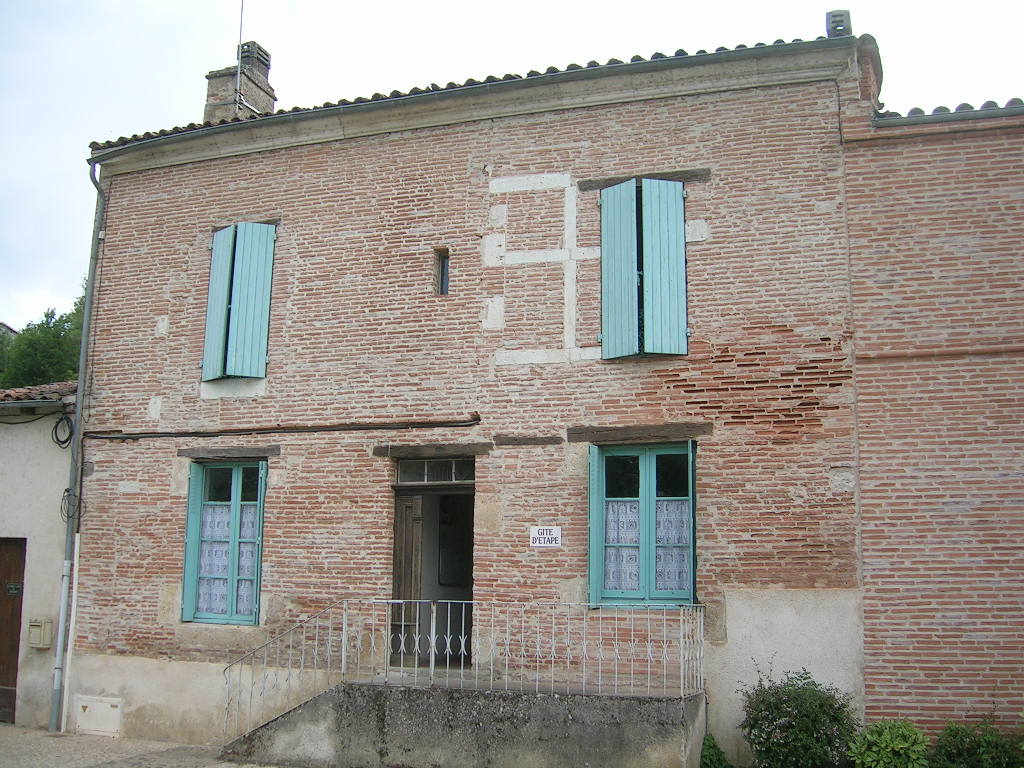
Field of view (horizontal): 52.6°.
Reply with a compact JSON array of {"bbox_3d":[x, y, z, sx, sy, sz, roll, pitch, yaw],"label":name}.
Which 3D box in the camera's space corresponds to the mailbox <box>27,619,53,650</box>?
[{"bbox_3d":[-6.549,3.476,14.349,0.230,0.360,0.180,-2,-10,18],"label":"mailbox"}]

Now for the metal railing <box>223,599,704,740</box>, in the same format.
[{"bbox_3d":[-0.660,3.371,11.993,5.600,1.750,0.900,-2,-10,18],"label":"metal railing"}]

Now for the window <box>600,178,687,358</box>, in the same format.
[{"bbox_3d":[1.553,-1.397,12.429,1.060,2.160,0.270,-2,-10,18],"label":"window"}]

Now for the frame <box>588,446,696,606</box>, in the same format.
[{"bbox_3d":[1.520,1.623,11.998,1.230,1.900,0.320,-2,-10,18],"label":"frame"}]

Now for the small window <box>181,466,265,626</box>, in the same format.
[{"bbox_3d":[-3.798,2.106,13.721,1.060,2.150,0.300,-2,-10,18],"label":"small window"}]

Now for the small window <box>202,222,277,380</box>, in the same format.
[{"bbox_3d":[-3.788,-1.126,14.191,1.000,2.140,0.260,-2,-10,18],"label":"small window"}]

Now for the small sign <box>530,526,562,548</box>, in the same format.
[{"bbox_3d":[0.403,1.822,12.373,0.370,0.240,0.020,-2,-10,18],"label":"small sign"}]

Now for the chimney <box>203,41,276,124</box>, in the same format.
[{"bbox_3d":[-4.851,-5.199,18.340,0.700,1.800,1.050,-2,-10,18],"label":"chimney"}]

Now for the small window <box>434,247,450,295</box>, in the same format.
[{"bbox_3d":[-0.880,-1.443,13.478,0.210,0.630,0.180,-2,-10,18],"label":"small window"}]

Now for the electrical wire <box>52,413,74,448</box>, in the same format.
[{"bbox_3d":[-6.460,0.680,14.872,0.340,0.470,0.090,-2,-10,18],"label":"electrical wire"}]

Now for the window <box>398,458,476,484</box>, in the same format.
[{"bbox_3d":[-0.939,1.098,13.123,1.060,0.320,0.100,-2,-10,18],"label":"window"}]

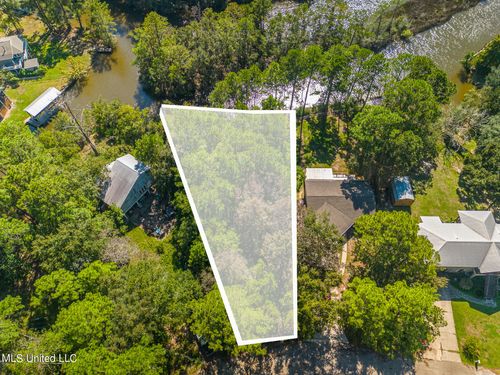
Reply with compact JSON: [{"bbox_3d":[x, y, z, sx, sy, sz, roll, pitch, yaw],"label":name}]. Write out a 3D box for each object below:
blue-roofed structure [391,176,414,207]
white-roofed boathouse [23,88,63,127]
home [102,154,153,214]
[{"bbox_3d":[30.106,0.798,68.760,3.850,3.300,5.100,2,59,1],"label":"blue-roofed structure"},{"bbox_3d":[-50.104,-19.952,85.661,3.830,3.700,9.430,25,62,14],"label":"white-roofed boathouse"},{"bbox_3d":[-23.460,-0.398,66.679,5.600,8.100,8.850,31,64,17],"label":"home"}]

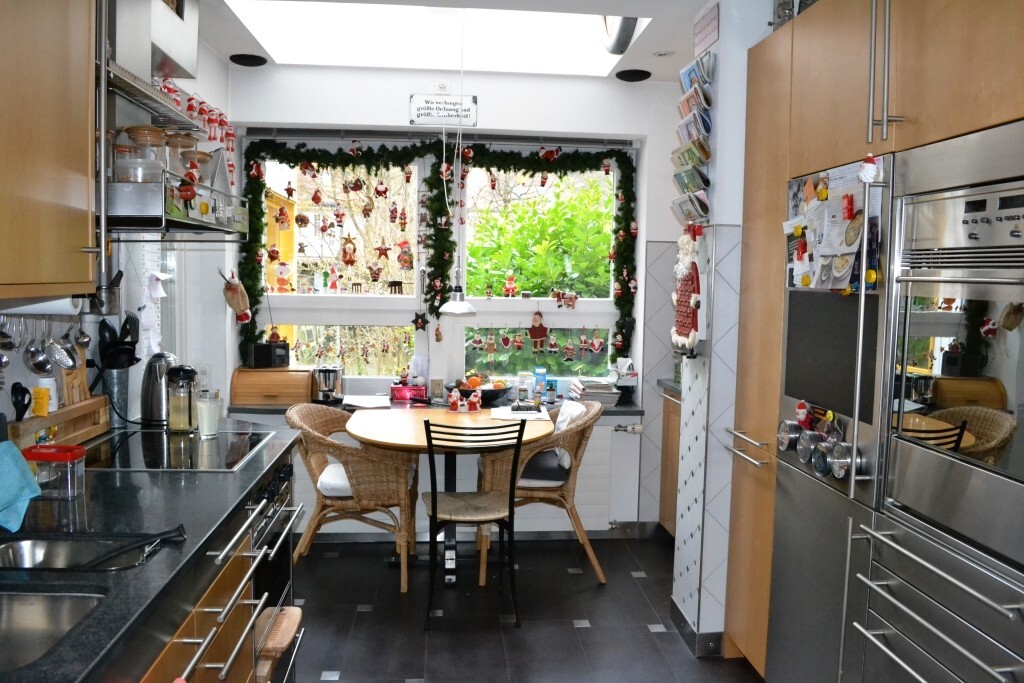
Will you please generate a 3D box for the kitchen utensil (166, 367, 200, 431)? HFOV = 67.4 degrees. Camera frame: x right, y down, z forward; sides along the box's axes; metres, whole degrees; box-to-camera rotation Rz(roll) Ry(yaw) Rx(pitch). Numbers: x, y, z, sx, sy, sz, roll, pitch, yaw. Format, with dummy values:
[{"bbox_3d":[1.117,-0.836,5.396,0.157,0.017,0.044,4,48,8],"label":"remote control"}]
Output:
[{"bbox_3d":[-1.216,0.208,2.841,0.120,0.247,0.120,-1,5,-23],"label":"kitchen utensil"}]

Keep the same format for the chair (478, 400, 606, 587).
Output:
[{"bbox_3d":[0.148,0.738,3.914,0.620,0.835,0.580,1,5,-4],"label":"chair"}]

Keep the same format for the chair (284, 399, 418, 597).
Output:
[{"bbox_3d":[-0.788,0.731,3.778,0.620,0.835,0.580,1,5,-4],"label":"chair"}]

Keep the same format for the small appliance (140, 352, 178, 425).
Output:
[{"bbox_3d":[-1.363,0.177,2.974,0.148,0.285,0.180,-1,5,-25],"label":"small appliance"}]

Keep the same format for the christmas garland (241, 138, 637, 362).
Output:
[{"bbox_3d":[-0.400,-0.505,4.385,2.220,1.240,0.140,1,5,-5],"label":"christmas garland"}]

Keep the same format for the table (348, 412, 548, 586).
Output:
[{"bbox_3d":[-0.306,0.786,3.831,1.010,0.746,0.980,1,5,-5],"label":"table"}]

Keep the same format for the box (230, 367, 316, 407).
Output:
[{"bbox_3d":[-1.327,0.246,4.312,0.443,0.197,0.250,1,5,-5],"label":"box"}]

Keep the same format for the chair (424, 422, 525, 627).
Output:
[{"bbox_3d":[-0.172,0.749,3.442,0.430,0.890,0.500,1,5,-5],"label":"chair"}]

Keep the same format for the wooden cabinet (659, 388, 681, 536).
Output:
[{"bbox_3d":[1.135,0.687,4.000,0.520,0.784,0.800,1,5,-5],"label":"wooden cabinet"}]

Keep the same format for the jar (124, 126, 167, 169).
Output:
[{"bbox_3d":[-1.115,-0.560,2.340,0.132,0.190,0.132,1,5,-5],"label":"jar"}]

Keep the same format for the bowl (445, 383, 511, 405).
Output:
[{"bbox_3d":[-0.194,0.306,4.373,0.380,0.115,0.380,1,5,-5],"label":"bowl"}]

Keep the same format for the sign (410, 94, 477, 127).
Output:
[{"bbox_3d":[-0.362,-1.229,4.086,0.355,0.169,0.012,1,5,-5],"label":"sign"}]

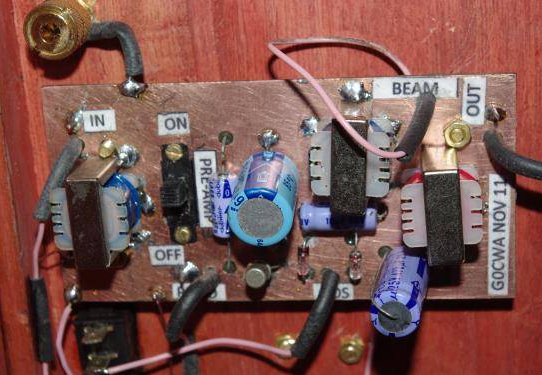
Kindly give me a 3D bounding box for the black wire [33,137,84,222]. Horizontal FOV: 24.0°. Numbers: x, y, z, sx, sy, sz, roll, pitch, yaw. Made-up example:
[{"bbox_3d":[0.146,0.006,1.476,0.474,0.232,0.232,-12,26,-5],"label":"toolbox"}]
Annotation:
[{"bbox_3d":[-0.048,-0.002,0.292,0.003,0.021,0.004,26,7,-2],"label":"black wire"}]

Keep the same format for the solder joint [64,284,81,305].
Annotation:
[{"bbox_3d":[-0.045,0.024,0.290,0.003,0.004,0.003,-1,18,7],"label":"solder joint"}]

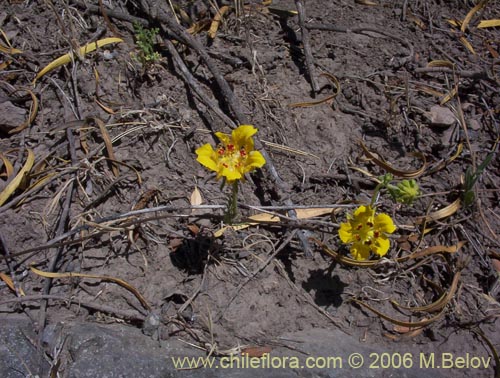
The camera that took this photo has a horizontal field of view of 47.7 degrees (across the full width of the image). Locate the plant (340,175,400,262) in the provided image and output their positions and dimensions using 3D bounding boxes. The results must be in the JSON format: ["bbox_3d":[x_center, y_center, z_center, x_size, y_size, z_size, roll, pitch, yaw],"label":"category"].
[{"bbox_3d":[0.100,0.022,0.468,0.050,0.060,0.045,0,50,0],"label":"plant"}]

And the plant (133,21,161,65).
[{"bbox_3d":[-0.120,-0.168,0.655,0.032,0.048,0.032,0,50,0],"label":"plant"}]

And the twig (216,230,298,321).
[{"bbox_3d":[0.008,0.071,0.477,0.008,0.008,0.103,33,64,25],"label":"twig"}]

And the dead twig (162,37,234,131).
[{"bbox_3d":[-0.060,-0.123,0.637,0.018,0.018,0.174,-24,54,-19],"label":"dead twig"}]

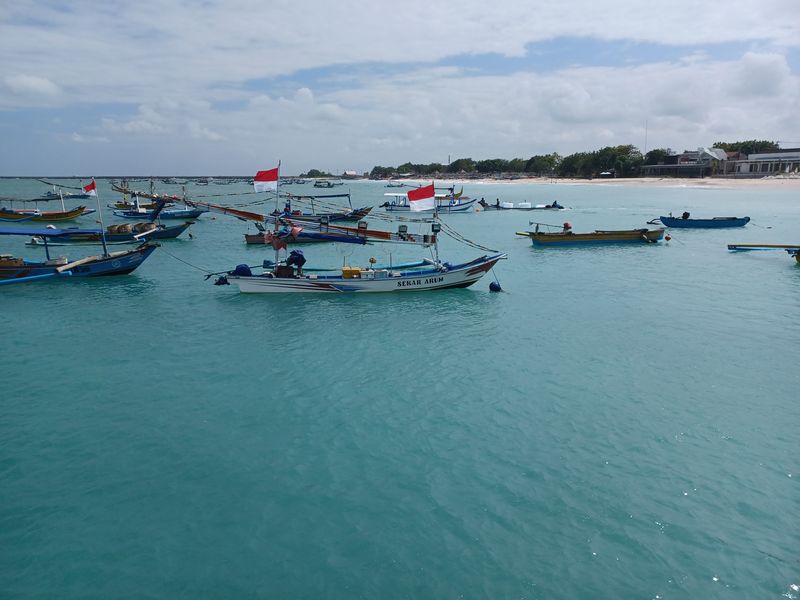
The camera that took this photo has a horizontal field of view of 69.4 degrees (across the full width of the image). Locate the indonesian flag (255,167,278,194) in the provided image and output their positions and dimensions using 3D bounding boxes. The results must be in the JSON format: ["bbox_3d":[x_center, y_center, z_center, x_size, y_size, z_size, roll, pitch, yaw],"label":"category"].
[{"bbox_3d":[-4.141,-3.707,17.921,0.800,0.800,0.150,0,12,0],"label":"indonesian flag"}]

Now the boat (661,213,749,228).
[{"bbox_3d":[22.720,-5.902,43.042,6.500,1.050,1.500,0,12,0],"label":"boat"}]

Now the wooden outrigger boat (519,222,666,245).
[{"bbox_3d":[10.889,-3.788,32.855,8.200,1.150,1.800,-3,12,-14],"label":"wooden outrigger boat"}]

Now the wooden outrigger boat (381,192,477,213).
[{"bbox_3d":[3.150,-10.731,62.758,9.800,2.300,2.200,1,12,3],"label":"wooden outrigger boat"}]

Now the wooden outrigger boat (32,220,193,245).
[{"bbox_3d":[-16.789,-3.976,33.742,8.600,1.150,2.800,-1,12,-4],"label":"wooden outrigger boat"}]

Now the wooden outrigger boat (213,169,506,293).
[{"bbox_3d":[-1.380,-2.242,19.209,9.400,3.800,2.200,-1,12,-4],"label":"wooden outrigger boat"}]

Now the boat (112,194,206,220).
[{"bbox_3d":[-21.585,-8.358,52.075,8.400,2.100,2.300,1,12,6],"label":"boat"}]

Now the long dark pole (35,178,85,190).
[{"bbox_3d":[-56.456,-19.022,95.698,8.080,0.450,0.300,11,12,-2],"label":"long dark pole"}]

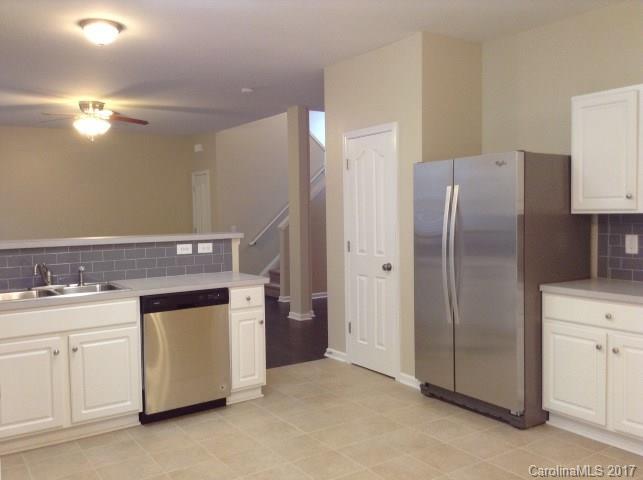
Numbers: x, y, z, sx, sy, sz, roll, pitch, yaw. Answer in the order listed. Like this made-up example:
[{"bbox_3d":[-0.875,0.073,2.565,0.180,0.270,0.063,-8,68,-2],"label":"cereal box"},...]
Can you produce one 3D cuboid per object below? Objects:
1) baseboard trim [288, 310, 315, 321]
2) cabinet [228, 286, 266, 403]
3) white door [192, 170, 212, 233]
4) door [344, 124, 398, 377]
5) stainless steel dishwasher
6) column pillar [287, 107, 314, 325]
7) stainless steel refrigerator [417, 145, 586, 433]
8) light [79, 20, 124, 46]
[{"bbox_3d":[-0.267,0.974,8.002,0.225,0.085,0.328,-3,4,-32],"label":"baseboard trim"},{"bbox_3d":[-0.681,0.765,4.647,0.279,0.862,0.610,-3,4,-32],"label":"cabinet"},{"bbox_3d":[-2.048,-0.129,10.558,0.060,2.080,0.740,-3,4,-32],"label":"white door"},{"bbox_3d":[0.423,0.116,5.249,0.060,2.060,0.705,-3,4,-32],"label":"door"},{"bbox_3d":[-1.057,0.779,4.403,0.617,0.874,0.620,-3,4,-32],"label":"stainless steel dishwasher"},{"bbox_3d":[-0.290,-0.348,7.933,0.185,2.732,0.285,-3,4,-32],"label":"column pillar"},{"bbox_3d":[1.274,0.299,4.398,0.802,1.755,0.910,-3,4,-32],"label":"stainless steel refrigerator"},{"bbox_3d":[-1.532,-1.433,4.280,0.324,0.145,0.324,-3,4,-32],"label":"light"}]

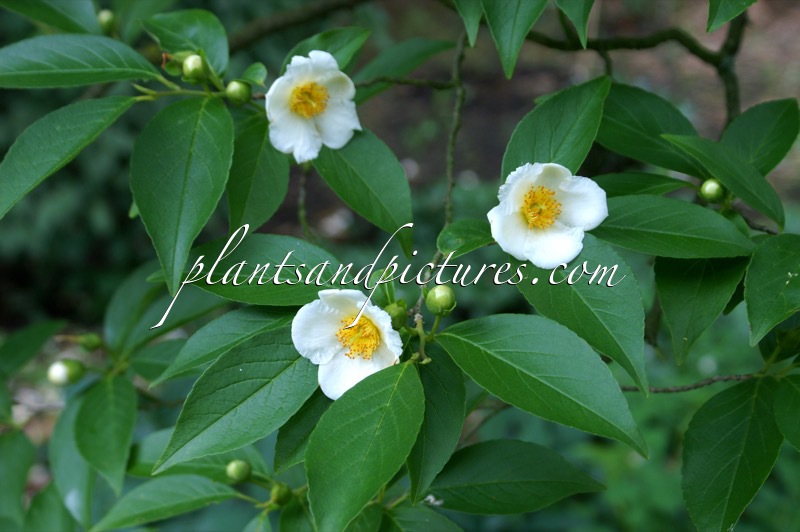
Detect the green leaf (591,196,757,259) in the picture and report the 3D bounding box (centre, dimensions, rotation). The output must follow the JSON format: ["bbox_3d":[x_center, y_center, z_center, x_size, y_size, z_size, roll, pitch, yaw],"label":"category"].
[{"bbox_3d":[0.126,-0.017,0.785,0.083,0.010,0.035,6,49,7],"label":"green leaf"}]

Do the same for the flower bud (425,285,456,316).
[{"bbox_3d":[0.019,0.016,0.785,0.015,0.015,0.015,3,15,0],"label":"flower bud"}]

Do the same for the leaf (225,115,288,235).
[{"bbox_3d":[-0.070,-0.044,0.820,0.034,0.066,0.011,15,18,-4],"label":"leaf"}]

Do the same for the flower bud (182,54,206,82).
[{"bbox_3d":[-0.086,-0.083,0.700,0.010,0.011,0.010,-6,24,0],"label":"flower bud"}]

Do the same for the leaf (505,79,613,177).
[{"bbox_3d":[0.068,-0.052,0.700,0.038,0.012,0.074,23,64,21],"label":"leaf"}]

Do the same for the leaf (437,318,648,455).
[{"bbox_3d":[0.057,0.048,0.675,0.104,0.016,0.042,30,59,17],"label":"leaf"}]

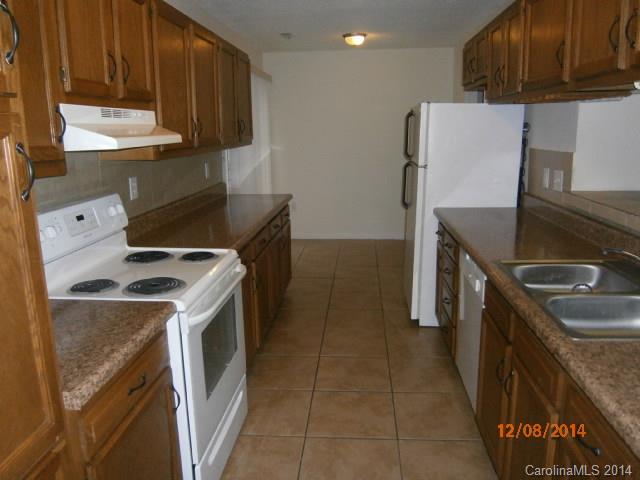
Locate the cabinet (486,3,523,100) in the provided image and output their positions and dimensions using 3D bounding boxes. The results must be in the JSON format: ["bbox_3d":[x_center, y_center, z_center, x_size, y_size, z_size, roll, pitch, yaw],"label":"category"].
[{"bbox_3d":[1.244,-1.090,2.831,0.320,0.490,0.750,0,13,5],"label":"cabinet"}]

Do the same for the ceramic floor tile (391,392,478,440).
[{"bbox_3d":[0.632,0.937,2.567,0.453,0.012,0.445,0,13,5],"label":"ceramic floor tile"}]

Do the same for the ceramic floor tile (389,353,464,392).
[{"bbox_3d":[0.669,0.838,3.000,0.453,0.012,0.445,0,13,5],"label":"ceramic floor tile"}]

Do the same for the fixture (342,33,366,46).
[{"bbox_3d":[0.375,-2.161,5.188,0.255,0.105,0.255,0,13,5],"label":"fixture"}]

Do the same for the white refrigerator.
[{"bbox_3d":[1.091,-0.222,3.909,0.735,1.675,0.740,1,13,5],"label":"white refrigerator"}]

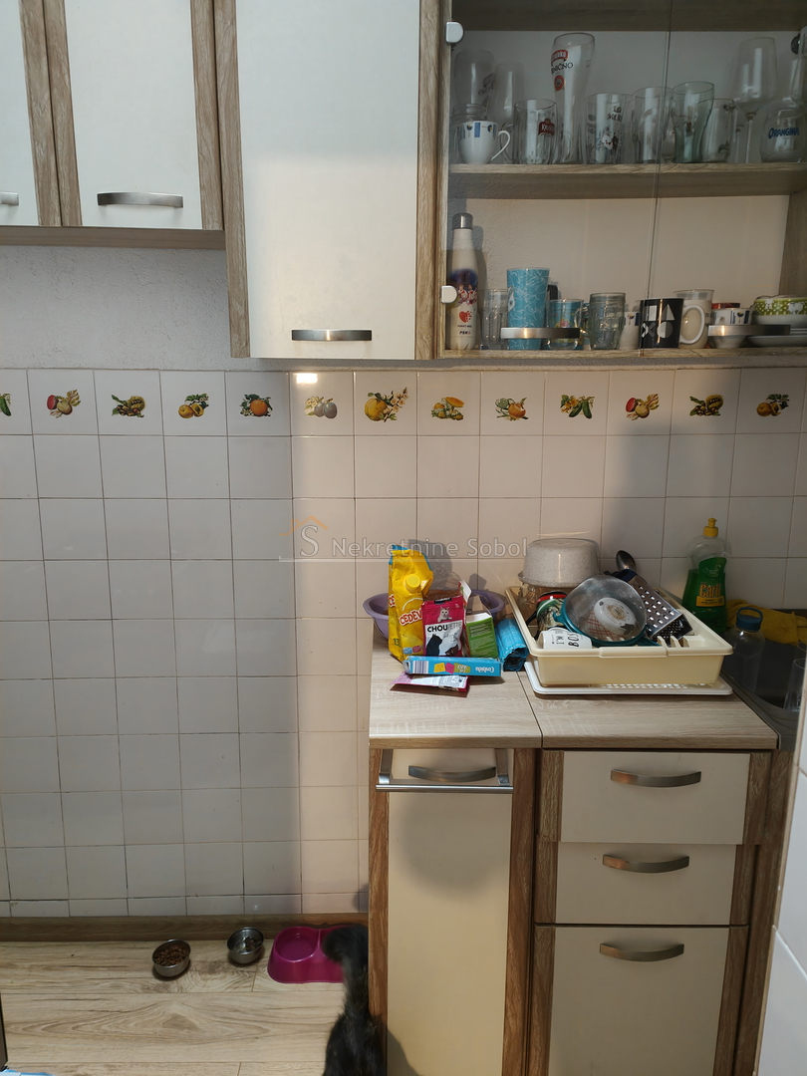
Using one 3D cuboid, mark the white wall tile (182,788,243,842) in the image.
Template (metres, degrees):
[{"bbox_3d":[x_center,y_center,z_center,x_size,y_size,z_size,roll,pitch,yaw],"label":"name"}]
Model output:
[{"bbox_3d":[-0.500,0.729,2.044,0.149,0.149,0.008,0,11,-1],"label":"white wall tile"}]

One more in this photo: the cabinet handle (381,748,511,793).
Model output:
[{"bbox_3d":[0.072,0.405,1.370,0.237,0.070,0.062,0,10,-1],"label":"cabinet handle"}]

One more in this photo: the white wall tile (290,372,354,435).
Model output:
[{"bbox_3d":[-0.192,-0.317,1.837,0.150,0.150,0.009,0,11,-1],"label":"white wall tile"}]

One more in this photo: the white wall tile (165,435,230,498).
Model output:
[{"bbox_3d":[-0.501,-0.172,1.891,0.150,0.150,0.008,0,11,-1],"label":"white wall tile"}]

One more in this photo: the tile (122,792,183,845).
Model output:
[{"bbox_3d":[-0.655,0.732,2.034,0.150,0.150,0.009,0,10,-1],"label":"tile"}]

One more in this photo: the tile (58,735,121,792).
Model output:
[{"bbox_3d":[-0.802,0.577,1.986,0.150,0.150,0.009,0,11,-1],"label":"tile"}]

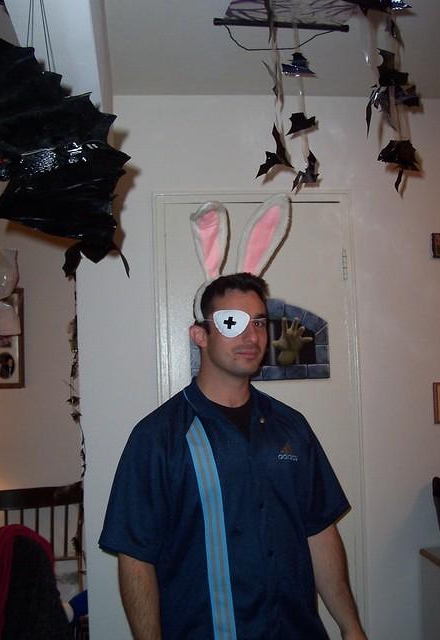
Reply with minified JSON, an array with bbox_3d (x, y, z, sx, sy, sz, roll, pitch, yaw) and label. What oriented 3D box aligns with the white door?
[{"bbox_3d":[0.154,0.587,2.362,0.708,2.077,0.080,-2,-4,-6],"label":"white door"}]

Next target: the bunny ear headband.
[{"bbox_3d":[0.047,-0.149,1.680,0.250,0.305,0.090,0,-4,-28],"label":"bunny ear headband"}]

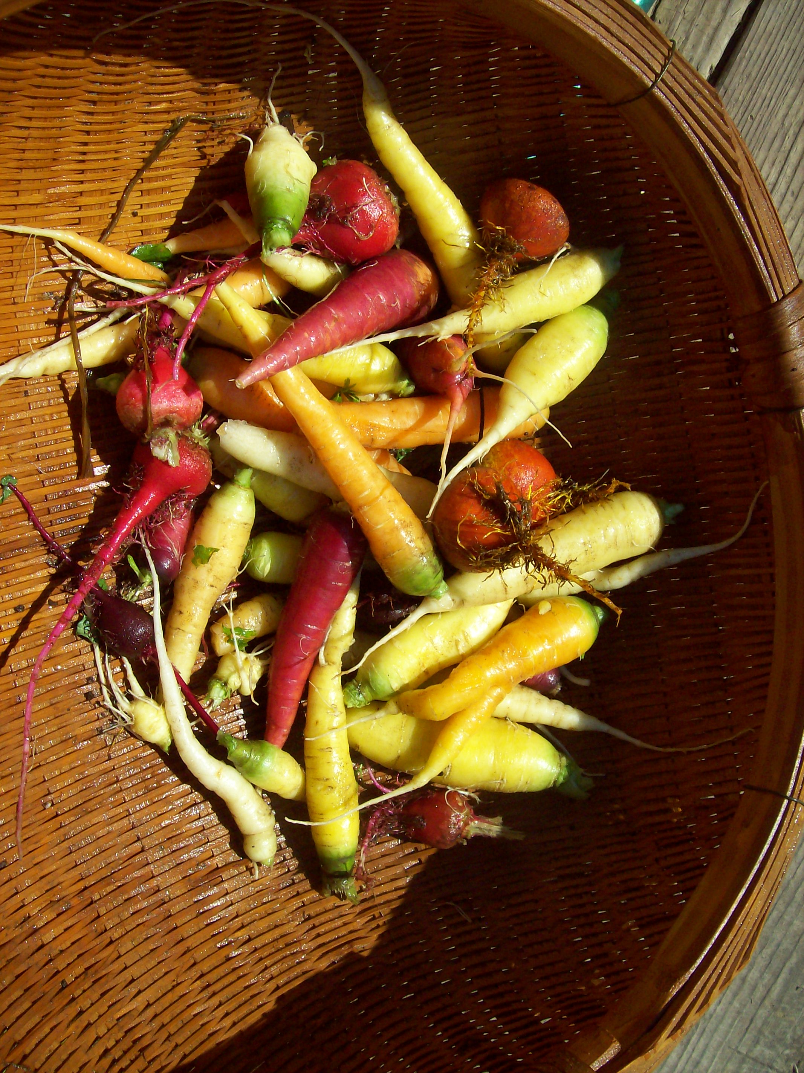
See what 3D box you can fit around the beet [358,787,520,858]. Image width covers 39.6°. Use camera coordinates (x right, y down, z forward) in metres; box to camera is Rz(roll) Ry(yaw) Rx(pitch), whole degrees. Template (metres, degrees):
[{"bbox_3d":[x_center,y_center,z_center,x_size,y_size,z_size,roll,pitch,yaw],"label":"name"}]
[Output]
[{"bbox_3d":[0.024,0.166,0.642,0.093,0.032,0.038,2,76,3],"label":"beet"}]

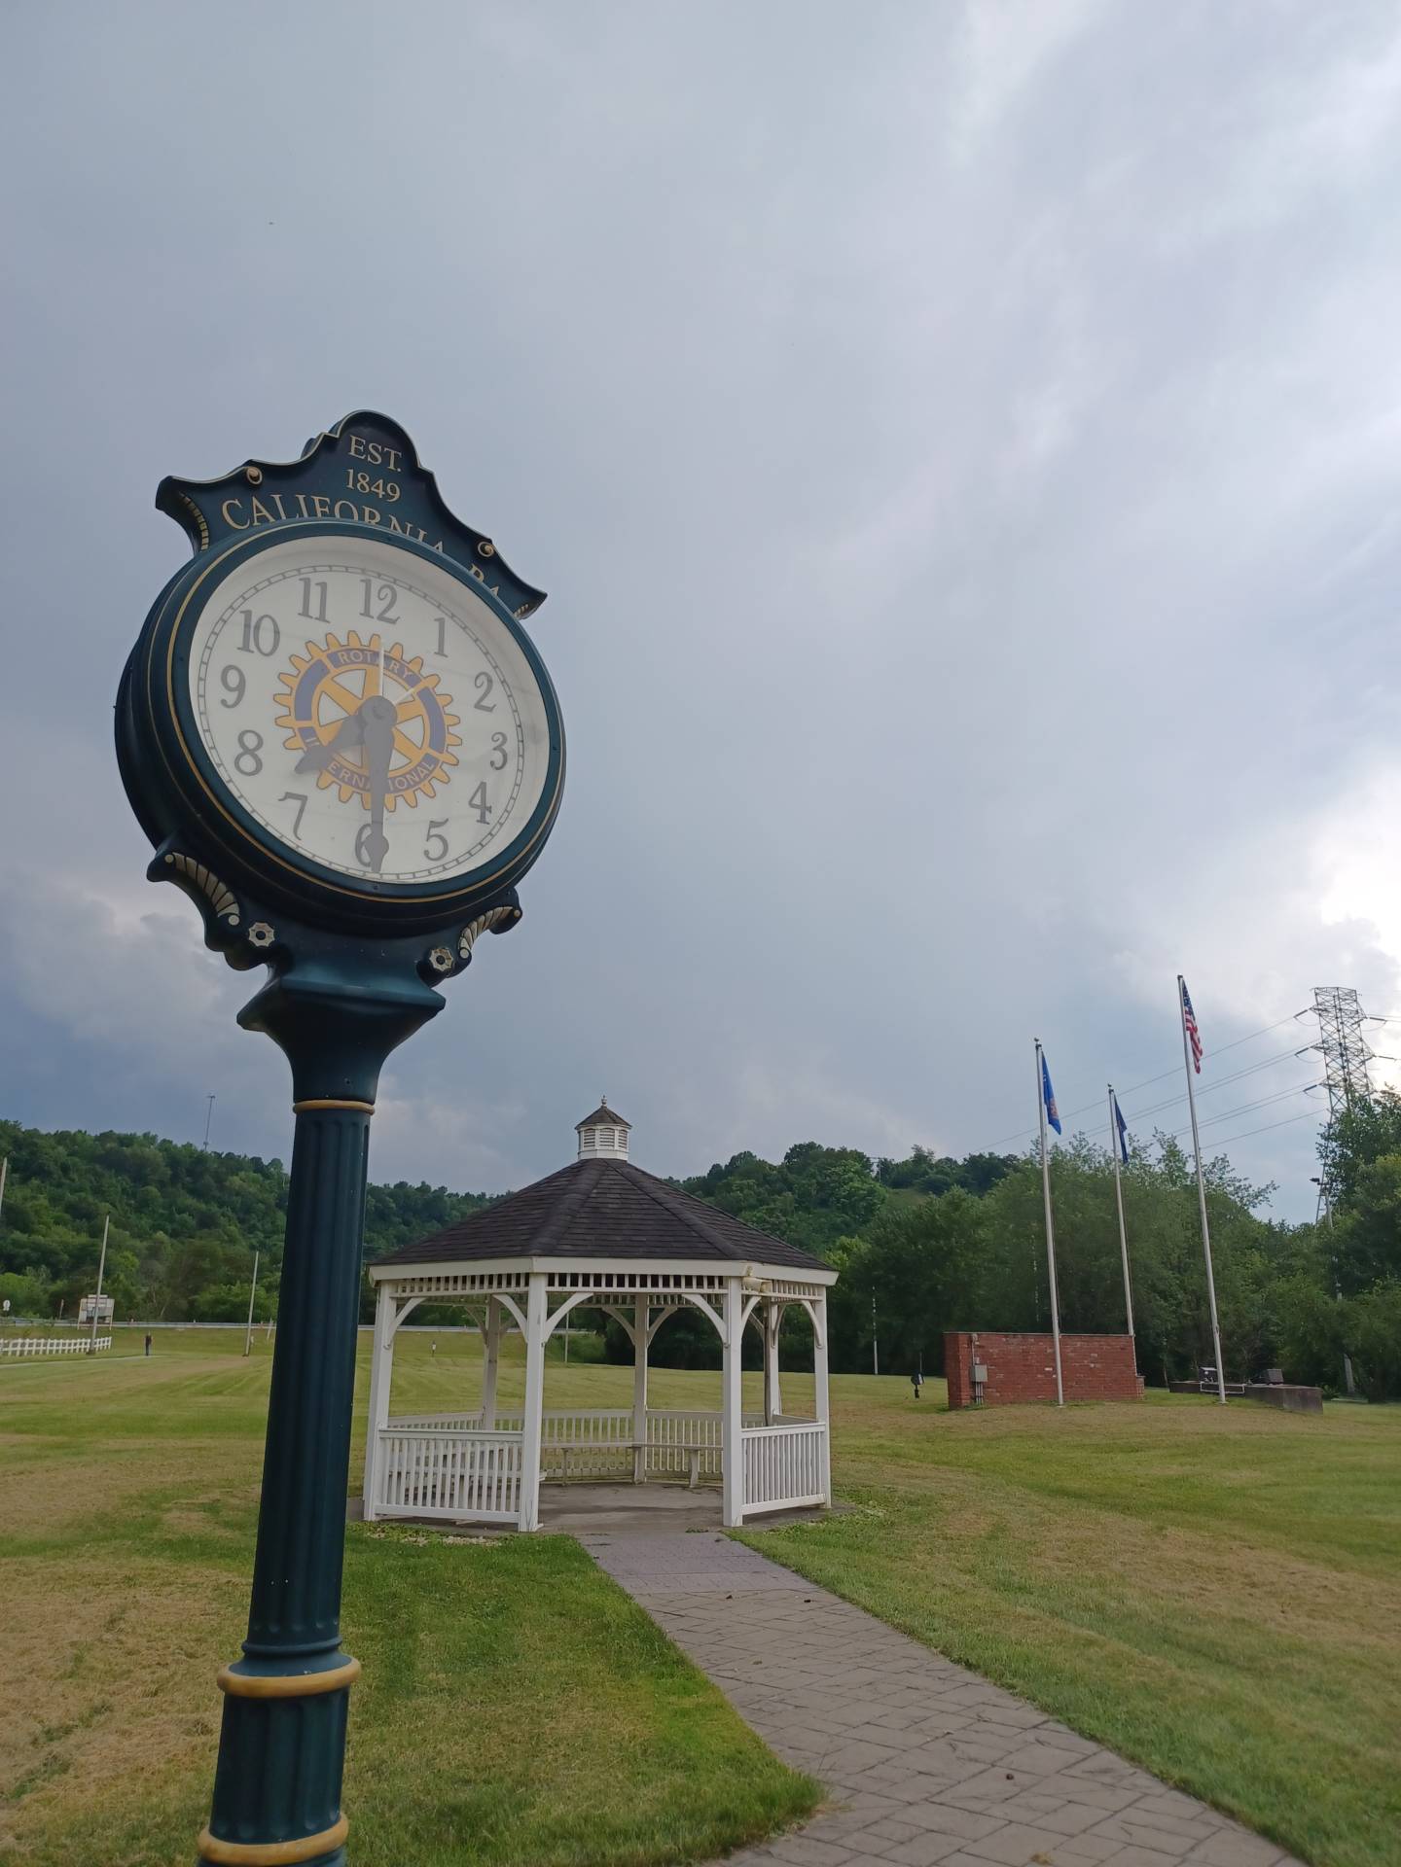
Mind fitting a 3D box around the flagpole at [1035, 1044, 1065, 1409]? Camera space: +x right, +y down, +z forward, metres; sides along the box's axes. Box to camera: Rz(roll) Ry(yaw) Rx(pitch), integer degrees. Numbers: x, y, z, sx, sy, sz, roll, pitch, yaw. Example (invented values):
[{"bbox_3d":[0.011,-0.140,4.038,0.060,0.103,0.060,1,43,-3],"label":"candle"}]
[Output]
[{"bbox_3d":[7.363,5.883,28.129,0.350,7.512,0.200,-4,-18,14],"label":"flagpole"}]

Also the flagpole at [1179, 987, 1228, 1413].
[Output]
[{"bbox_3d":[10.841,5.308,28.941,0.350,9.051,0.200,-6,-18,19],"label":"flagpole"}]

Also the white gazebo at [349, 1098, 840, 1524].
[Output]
[{"bbox_3d":[-1.188,4.185,15.768,5.203,4.550,5.203,4,-18,-13],"label":"white gazebo"}]

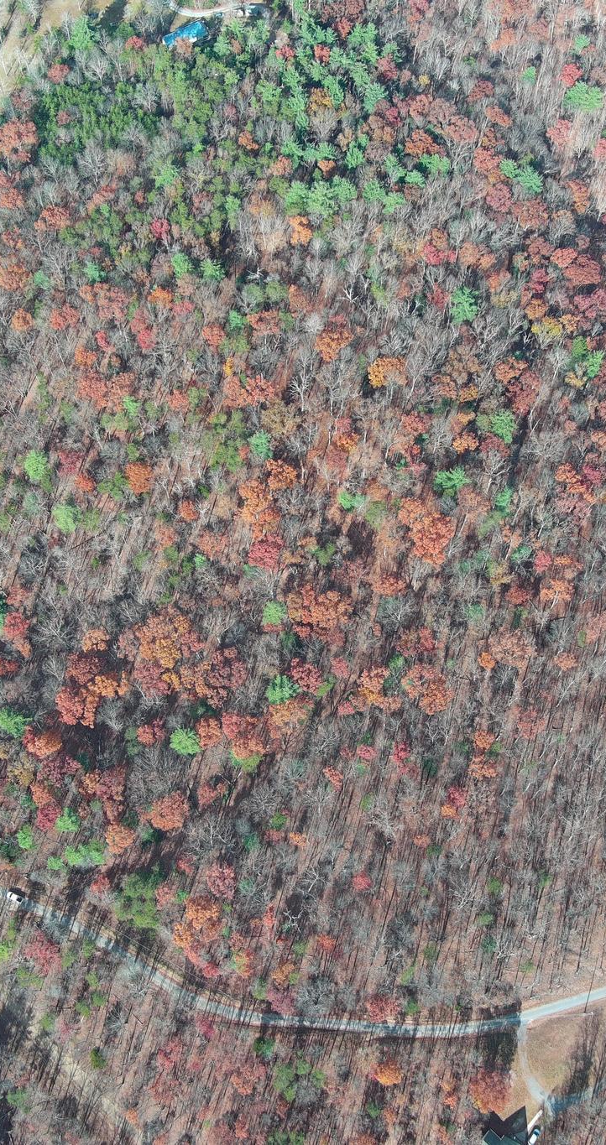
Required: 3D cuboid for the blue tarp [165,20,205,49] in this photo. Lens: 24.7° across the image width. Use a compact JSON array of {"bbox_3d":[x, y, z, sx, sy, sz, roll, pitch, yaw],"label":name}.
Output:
[{"bbox_3d":[-42.390,-194.410,499.520,14.000,2.300,6.300,-23,70,-9],"label":"blue tarp"}]

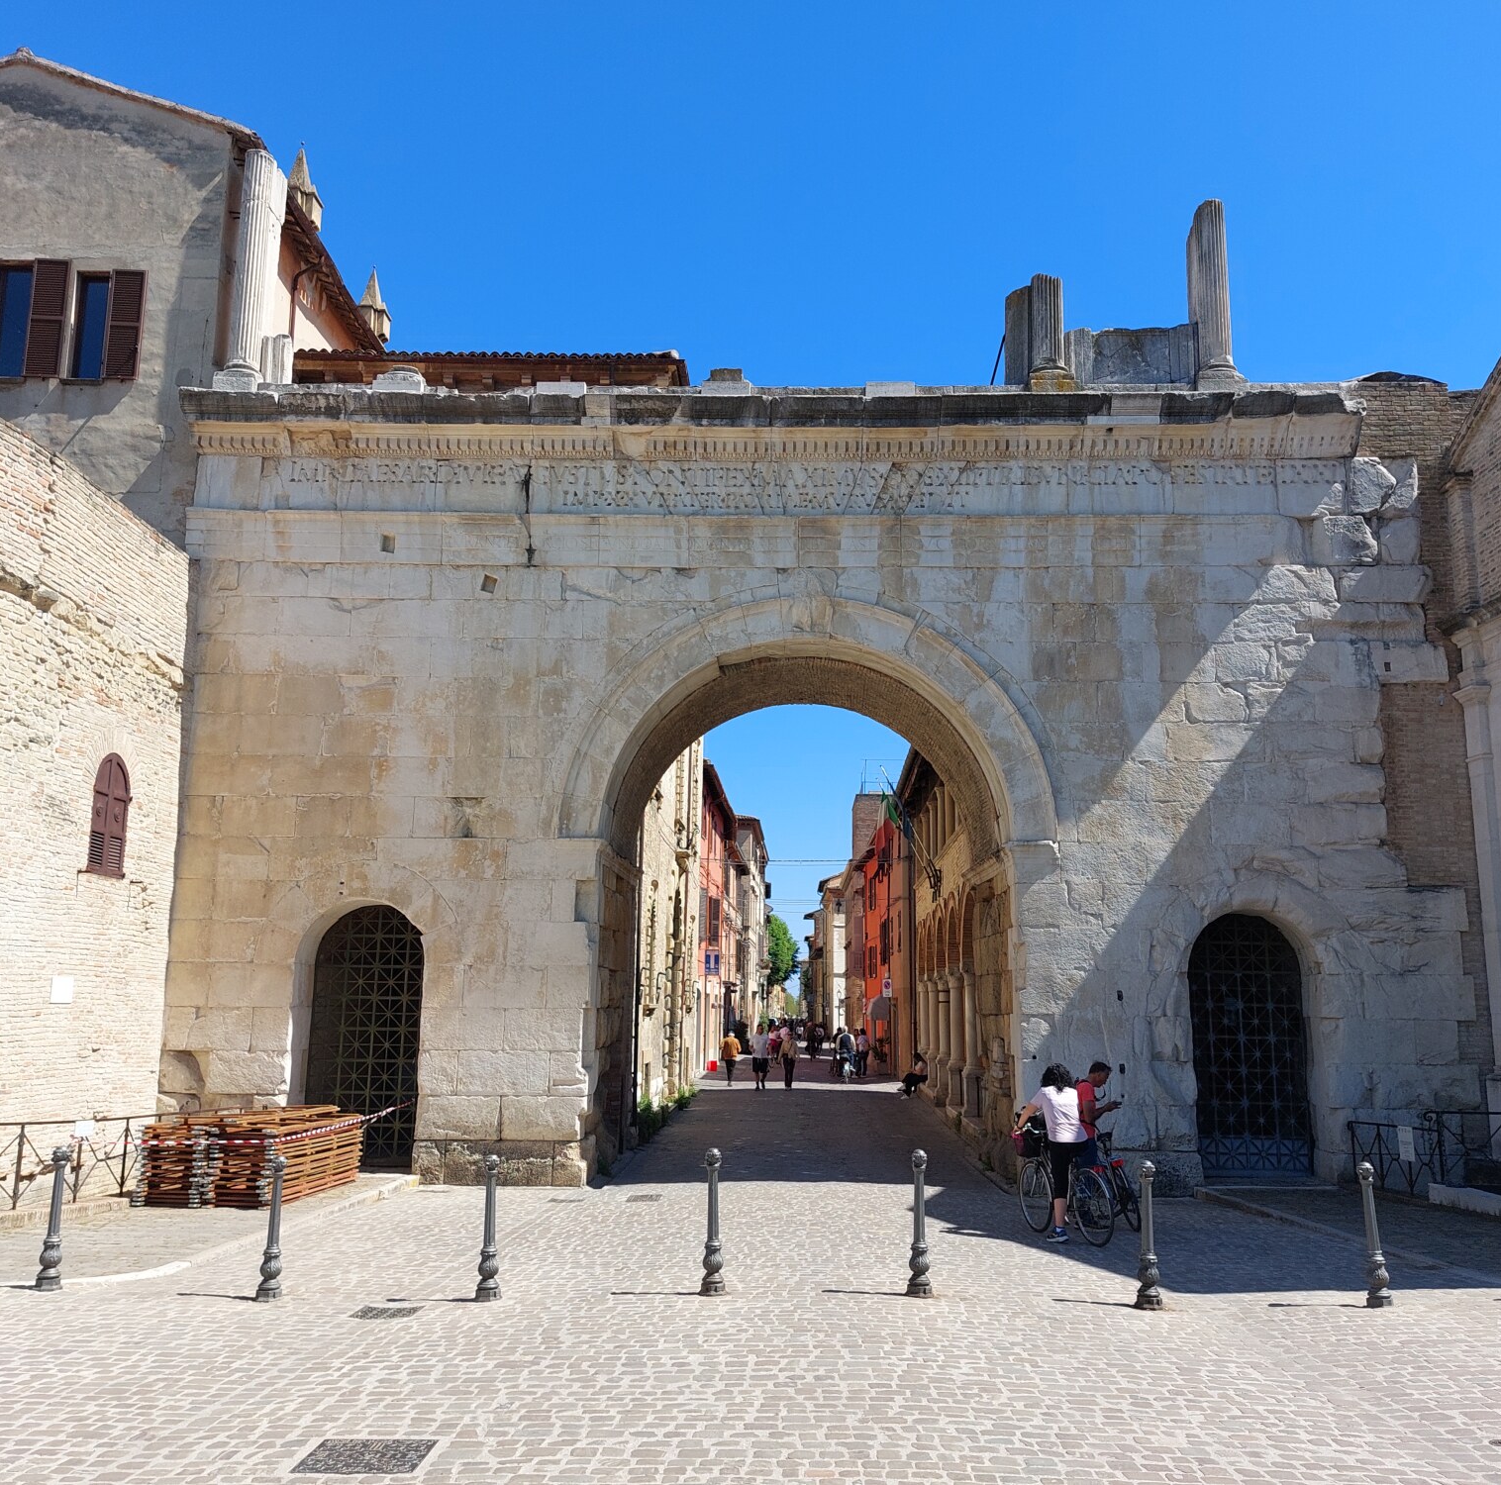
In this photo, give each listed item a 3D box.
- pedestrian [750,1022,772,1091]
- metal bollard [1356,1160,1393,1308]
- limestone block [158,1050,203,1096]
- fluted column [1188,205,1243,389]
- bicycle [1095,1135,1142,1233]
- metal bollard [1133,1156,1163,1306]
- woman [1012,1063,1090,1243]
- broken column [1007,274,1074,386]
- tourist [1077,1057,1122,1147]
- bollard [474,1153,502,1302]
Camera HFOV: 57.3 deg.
[{"bbox_3d":[0.300,8.439,36.967,0.550,1.730,0.380,0,-11,2],"label":"pedestrian"},{"bbox_3d":[4.540,3.580,10.021,0.180,1.000,0.180,1,-11,0],"label":"metal bollard"},{"bbox_3d":[-8.182,4.795,19.916,0.720,0.600,0.550,0,-11,2],"label":"limestone block"},{"bbox_3d":[5.986,-5.719,17.901,0.700,2.662,0.720,0,-11,2],"label":"fluted column"},{"bbox_3d":[3.670,4.379,14.061,0.600,1.050,1.750,-7,-10,-6],"label":"bicycle"},{"bbox_3d":[2.878,3.579,9.998,0.190,1.015,0.190,0,-11,2],"label":"metal bollard"},{"bbox_3d":[2.857,3.856,13.035,0.540,1.610,0.700,3,-11,-14],"label":"woman"},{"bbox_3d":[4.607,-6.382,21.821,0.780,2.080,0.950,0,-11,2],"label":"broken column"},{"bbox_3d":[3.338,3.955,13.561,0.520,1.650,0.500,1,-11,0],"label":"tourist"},{"bbox_3d":[-1.895,3.536,10.048,0.190,1.015,0.190,0,-11,2],"label":"bollard"}]

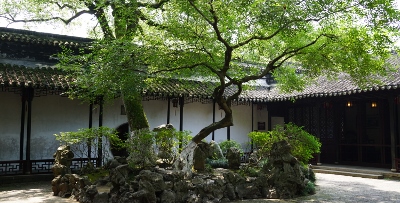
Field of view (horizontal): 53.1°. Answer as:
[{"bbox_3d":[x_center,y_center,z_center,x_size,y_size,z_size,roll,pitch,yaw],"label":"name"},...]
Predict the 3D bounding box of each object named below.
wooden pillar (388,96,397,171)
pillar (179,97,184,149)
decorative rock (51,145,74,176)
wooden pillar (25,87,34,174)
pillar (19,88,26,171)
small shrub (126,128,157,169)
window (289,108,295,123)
[{"bbox_3d":[7.715,1.253,15.985,0.190,2.999,0.190,3,-6,-34],"label":"wooden pillar"},{"bbox_3d":[-0.817,1.324,18.127,0.170,3.160,0.170,3,-6,-34],"label":"pillar"},{"bbox_3d":[-3.899,1.673,11.345,0.553,0.900,0.515,3,-6,-34],"label":"decorative rock"},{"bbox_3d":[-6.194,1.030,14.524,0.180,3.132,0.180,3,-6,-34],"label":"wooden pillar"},{"bbox_3d":[-6.913,1.082,15.593,0.170,3.197,0.170,3,-6,-34],"label":"pillar"},{"bbox_3d":[-1.505,1.210,10.296,0.706,1.020,0.686,3,-6,-34],"label":"small shrub"},{"bbox_3d":[5.218,1.098,22.819,0.080,1.453,0.458,3,-6,-34],"label":"window"}]

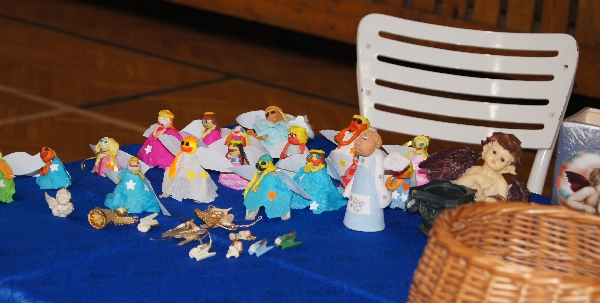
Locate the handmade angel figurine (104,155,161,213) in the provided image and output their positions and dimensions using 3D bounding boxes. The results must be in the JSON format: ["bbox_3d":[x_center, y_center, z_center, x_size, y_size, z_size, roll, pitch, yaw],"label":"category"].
[{"bbox_3d":[-0.225,0.045,1.864,0.079,0.073,0.056,2,17,-14],"label":"handmade angel figurine"}]

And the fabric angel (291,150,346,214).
[{"bbox_3d":[0.024,0.041,1.949,0.086,0.081,0.060,10,17,15],"label":"fabric angel"}]

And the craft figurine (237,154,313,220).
[{"bbox_3d":[-0.034,0.046,1.921,0.100,0.077,0.066,19,21,39],"label":"craft figurine"}]

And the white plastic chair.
[{"bbox_3d":[0.259,0.191,2.631,0.460,0.810,0.520,7,16,10],"label":"white plastic chair"}]

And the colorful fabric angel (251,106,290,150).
[{"bbox_3d":[-0.042,-0.021,1.936,0.080,0.088,0.055,10,16,17],"label":"colorful fabric angel"}]

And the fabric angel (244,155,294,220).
[{"bbox_3d":[-0.037,0.038,1.745,0.078,0.079,0.060,17,20,36],"label":"fabric angel"}]

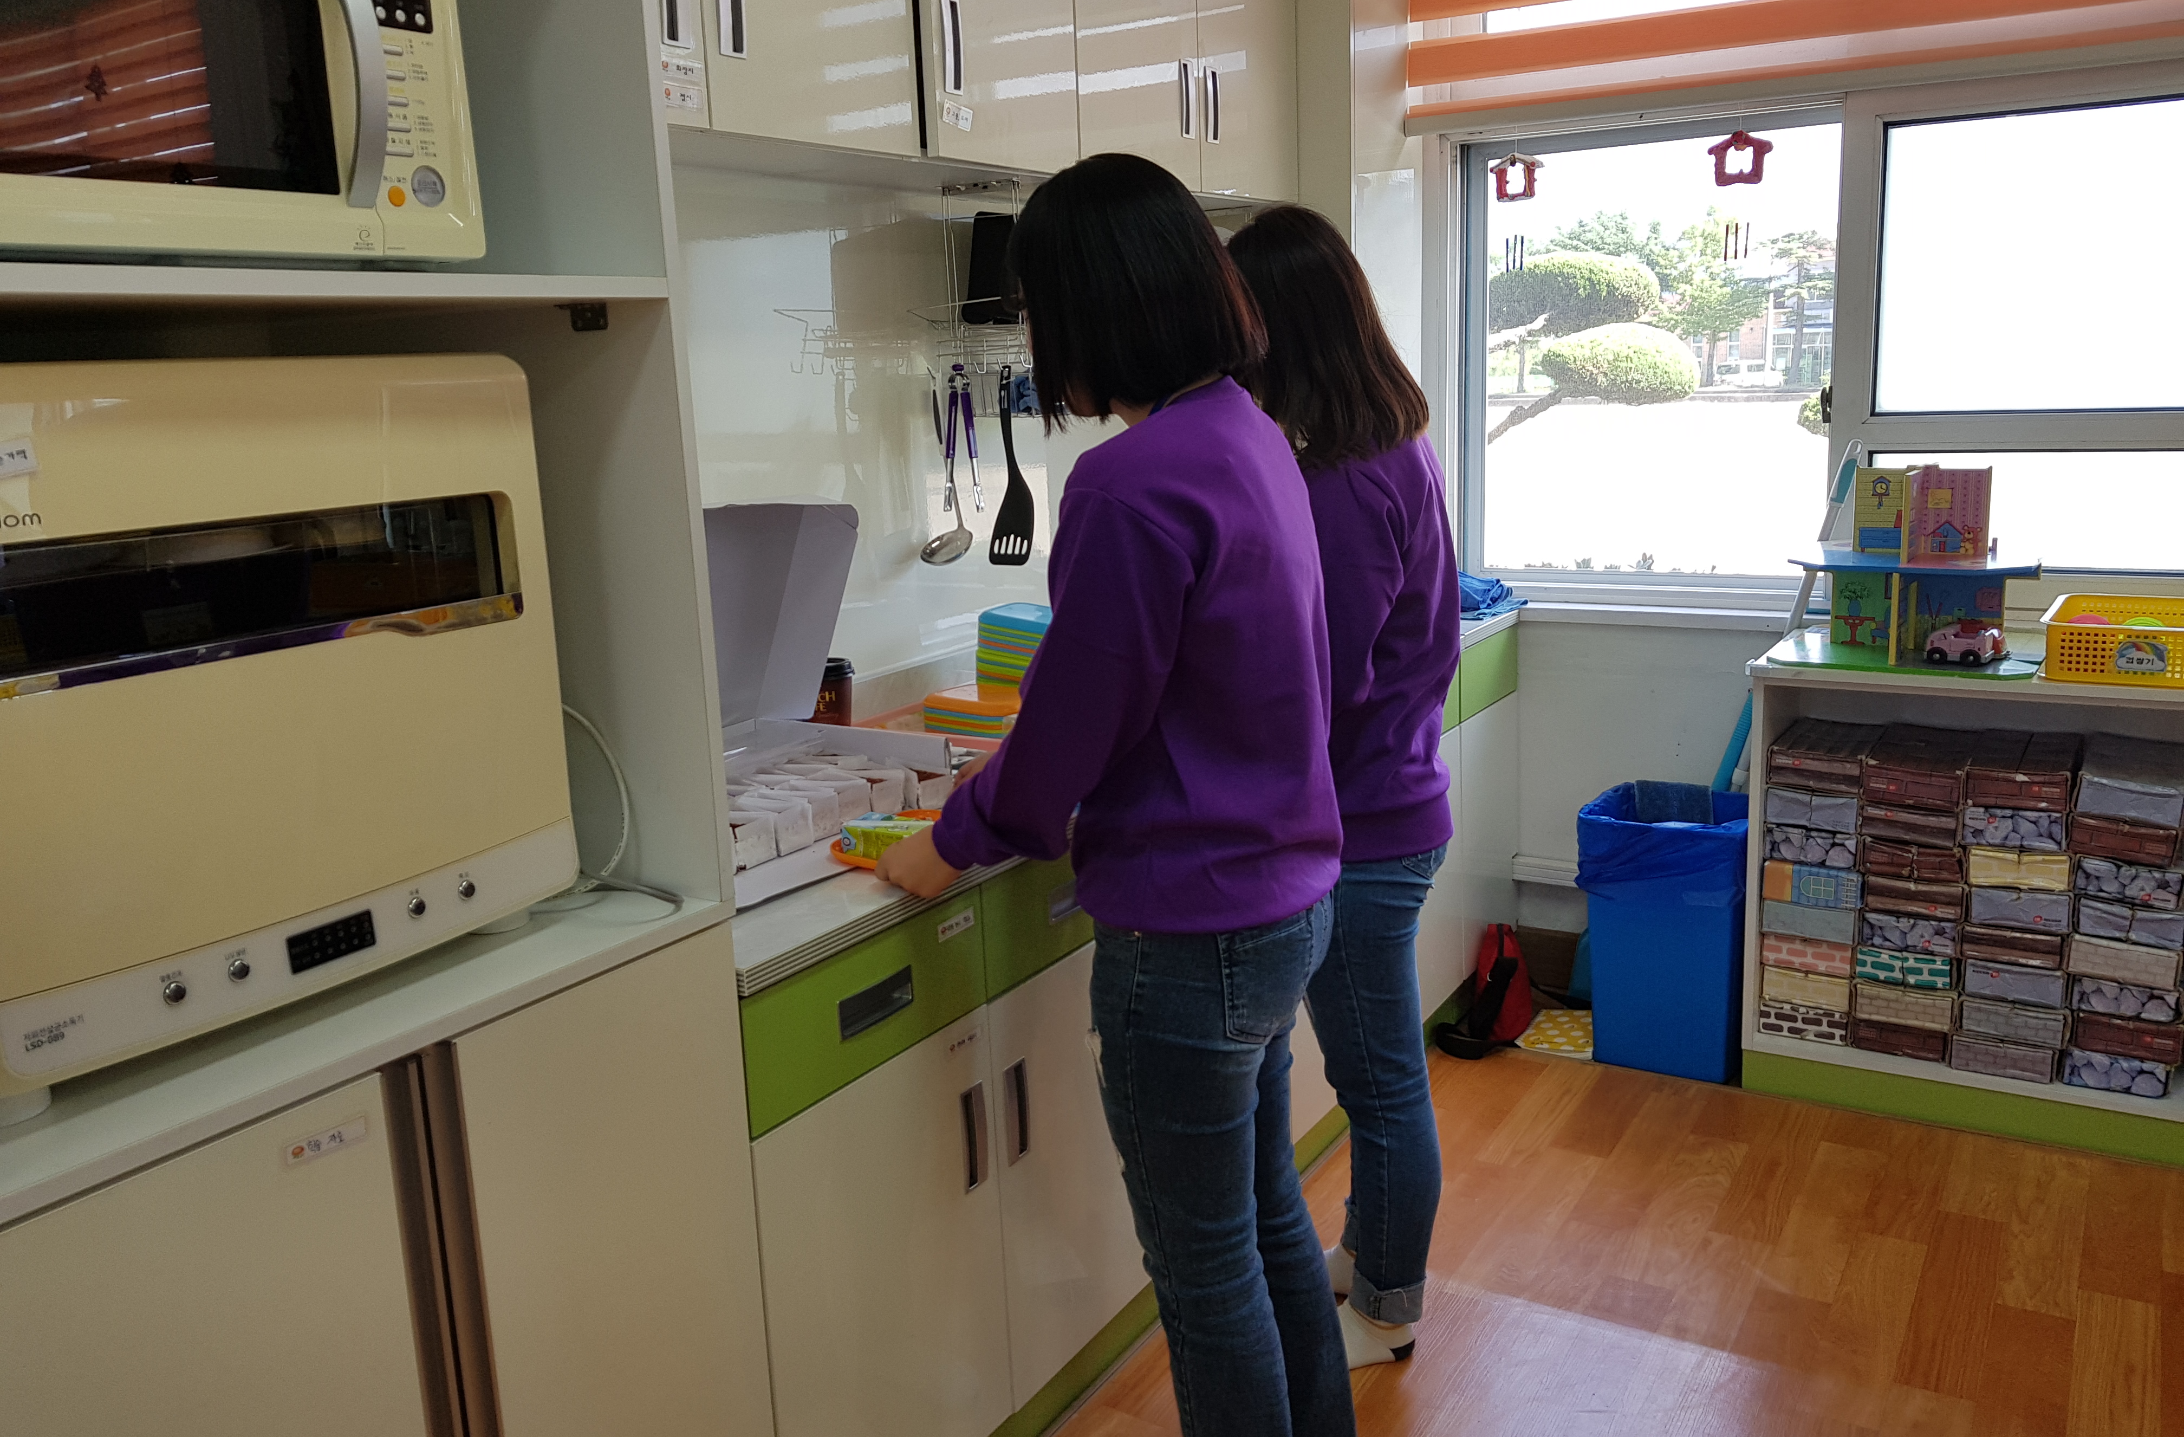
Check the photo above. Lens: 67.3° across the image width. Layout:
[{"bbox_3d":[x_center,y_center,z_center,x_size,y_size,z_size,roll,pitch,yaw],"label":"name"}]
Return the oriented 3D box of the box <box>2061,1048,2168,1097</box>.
[{"bbox_3d":[1.799,0.567,2.877,0.152,0.066,0.300,5,14,32],"label":"box"}]

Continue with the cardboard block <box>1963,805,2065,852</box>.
[{"bbox_3d":[1.629,0.156,2.879,0.152,0.066,0.300,5,14,32],"label":"cardboard block"}]

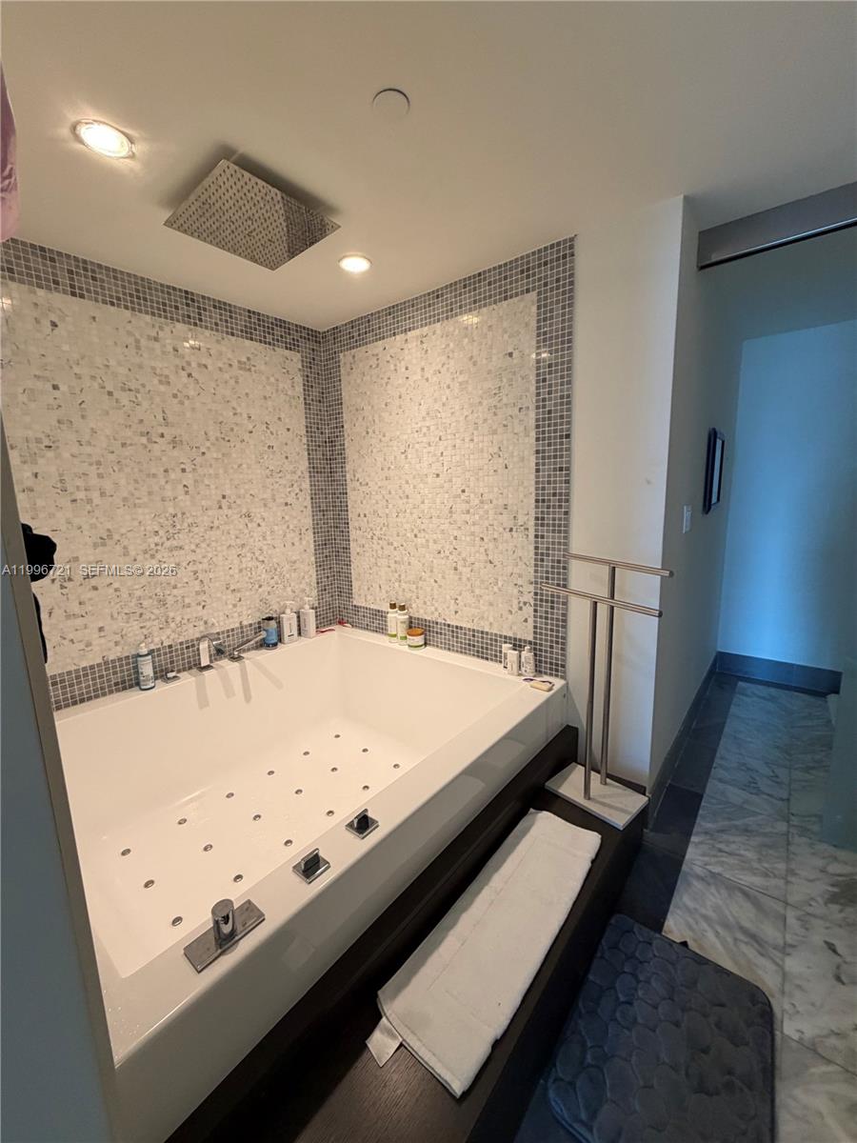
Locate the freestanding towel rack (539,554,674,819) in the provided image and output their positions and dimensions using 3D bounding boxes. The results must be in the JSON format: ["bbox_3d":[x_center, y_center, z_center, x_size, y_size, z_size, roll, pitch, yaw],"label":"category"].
[{"bbox_3d":[0.634,0.417,1.713,0.250,0.910,0.510,-9,12,-36],"label":"freestanding towel rack"}]

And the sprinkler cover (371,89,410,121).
[{"bbox_3d":[-0.088,-1.099,1.093,0.087,0.011,0.087,-2,10,0],"label":"sprinkler cover"}]

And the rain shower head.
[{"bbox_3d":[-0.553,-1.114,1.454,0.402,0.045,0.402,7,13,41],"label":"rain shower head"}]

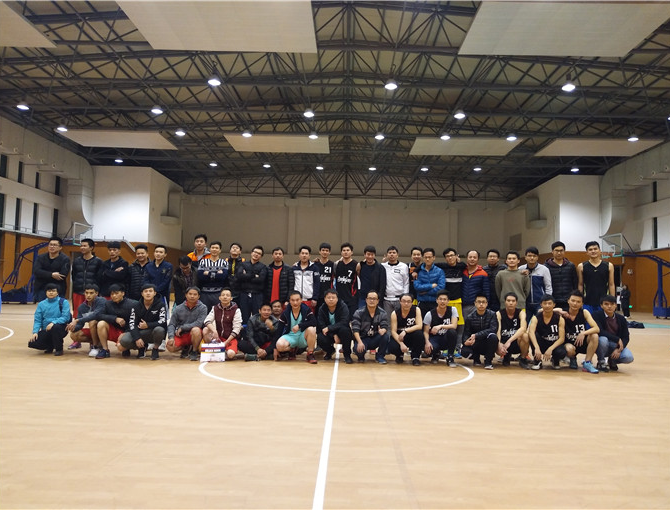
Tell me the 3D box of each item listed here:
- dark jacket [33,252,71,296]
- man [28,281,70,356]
[{"bbox_3d":[-4.470,0.328,8.094,0.550,0.700,0.360,2,-4,-10],"label":"dark jacket"},{"bbox_3d":[-4.260,0.944,7.640,0.540,1.033,0.620,1,-4,-3],"label":"man"}]

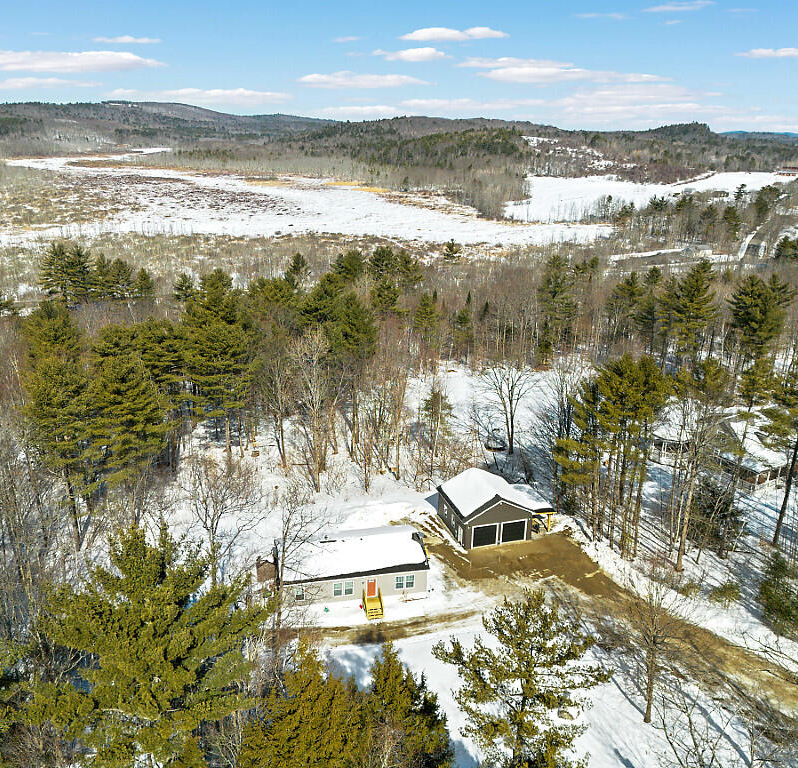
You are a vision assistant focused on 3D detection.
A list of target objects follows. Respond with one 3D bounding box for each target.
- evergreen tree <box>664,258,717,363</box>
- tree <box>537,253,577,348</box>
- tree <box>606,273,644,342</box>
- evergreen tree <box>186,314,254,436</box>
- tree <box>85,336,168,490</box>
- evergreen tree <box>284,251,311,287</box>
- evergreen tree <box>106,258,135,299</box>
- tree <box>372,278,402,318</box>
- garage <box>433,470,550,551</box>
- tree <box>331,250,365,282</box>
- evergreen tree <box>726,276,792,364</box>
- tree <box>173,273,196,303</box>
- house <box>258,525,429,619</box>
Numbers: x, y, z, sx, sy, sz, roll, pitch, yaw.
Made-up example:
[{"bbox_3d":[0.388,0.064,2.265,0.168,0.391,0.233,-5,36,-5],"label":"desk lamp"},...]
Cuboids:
[{"bbox_3d":[63.410,-15.550,152.880,11.630,22.870,11.050,8,21,22],"label":"evergreen tree"},{"bbox_3d":[35.570,-17.720,158.650,8.940,23.200,8.940,4,19,12],"label":"tree"},{"bbox_3d":[50.720,-16.617,156.960,8.400,16.780,8.400,6,19,17],"label":"tree"},{"bbox_3d":[-26.553,-0.343,102.155,9.780,18.980,9.780,-5,19,-15],"label":"evergreen tree"},{"bbox_3d":[-33.720,4.720,89.240,9.300,21.970,9.300,0,19,0],"label":"tree"},{"bbox_3d":[-30.920,-32.690,219.550,8.660,15.850,8.660,0,19,0],"label":"evergreen tree"},{"bbox_3d":[-88.140,-32.960,224.310,9.480,13.270,9.480,0,19,0],"label":"evergreen tree"},{"bbox_3d":[-2.580,-13.170,153.050,6.680,19.260,6.680,0,19,0],"label":"tree"},{"bbox_3d":[10.911,13.779,81.455,11.200,5.500,8.900,-5,19,-16],"label":"garage"},{"bbox_3d":[-14.300,-29.190,205.120,9.820,18.630,9.820,0,19,0],"label":"tree"},{"bbox_3d":[77.060,-13.700,151.960,13.270,19.970,11.940,10,21,26],"label":"evergreen tree"},{"bbox_3d":[-62.845,-27.890,206.637,6.400,9.060,6.400,-5,19,-16],"label":"tree"},{"bbox_3d":[-5.301,17.896,71.762,15.300,5.100,9.400,-3,19,-11],"label":"house"}]

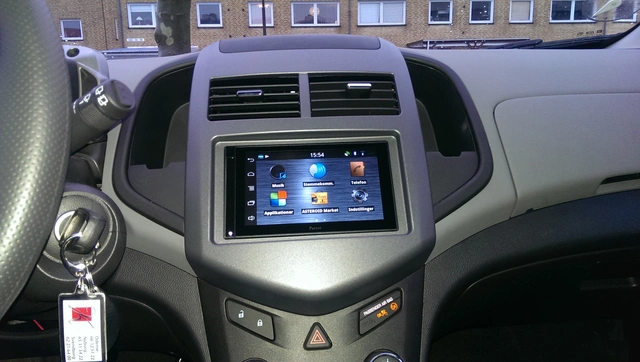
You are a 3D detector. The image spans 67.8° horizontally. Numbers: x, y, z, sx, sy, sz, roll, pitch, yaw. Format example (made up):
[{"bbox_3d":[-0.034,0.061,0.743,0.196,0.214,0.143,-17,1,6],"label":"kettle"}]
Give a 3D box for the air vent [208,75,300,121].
[{"bbox_3d":[-0.071,-0.087,0.527,0.099,0.055,0.030,-2,-23,-4],"label":"air vent"}]

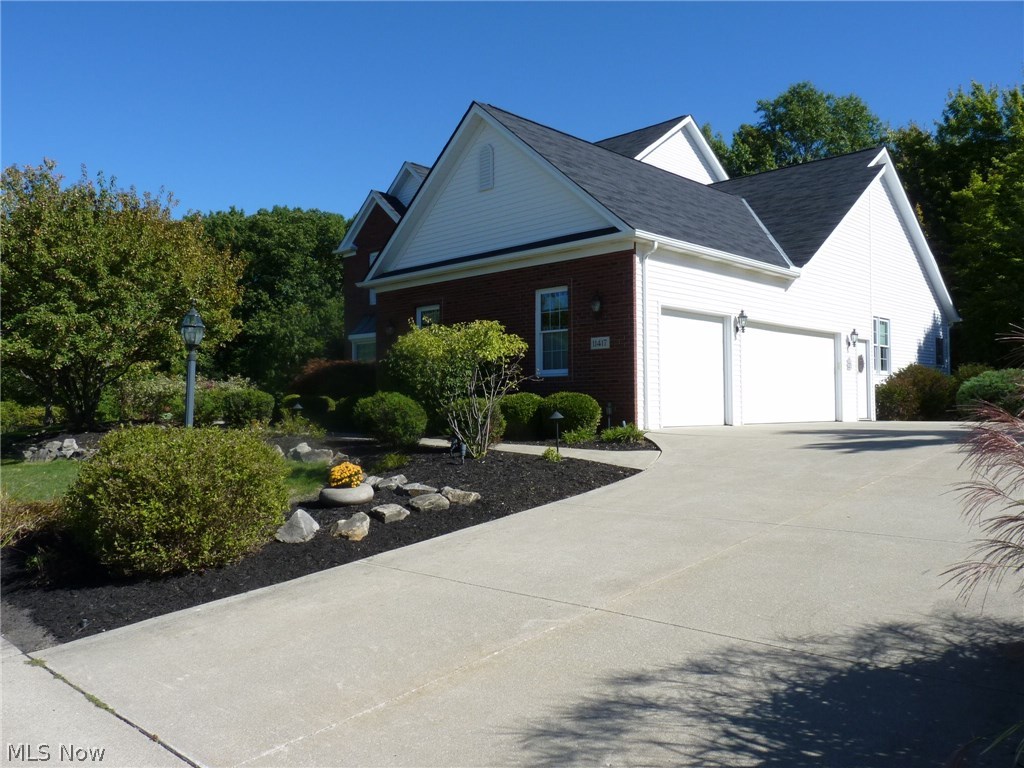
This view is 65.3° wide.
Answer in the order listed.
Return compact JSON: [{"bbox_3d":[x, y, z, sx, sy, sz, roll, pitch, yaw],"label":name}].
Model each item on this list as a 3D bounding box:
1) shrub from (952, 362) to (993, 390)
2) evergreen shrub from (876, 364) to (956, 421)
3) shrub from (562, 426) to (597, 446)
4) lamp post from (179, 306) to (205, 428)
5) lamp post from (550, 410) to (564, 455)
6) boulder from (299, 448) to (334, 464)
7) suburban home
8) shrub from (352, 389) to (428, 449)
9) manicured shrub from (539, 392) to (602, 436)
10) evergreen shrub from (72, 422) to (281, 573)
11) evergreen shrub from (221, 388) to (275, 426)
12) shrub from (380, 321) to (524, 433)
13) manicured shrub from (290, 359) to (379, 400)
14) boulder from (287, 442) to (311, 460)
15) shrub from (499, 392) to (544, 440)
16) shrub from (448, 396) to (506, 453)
[{"bbox_3d":[15.318,0.190,26.475,1.600,1.775,1.600,-1,-2,30],"label":"shrub"},{"bbox_3d":[10.917,0.223,21.579,2.200,1.500,2.100,-1,-2,27],"label":"evergreen shrub"},{"bbox_3d":[0.963,0.743,11.400,0.480,0.230,0.440,0,-2,5],"label":"shrub"},{"bbox_3d":[-3.210,0.211,8.000,0.240,2.066,0.240,1,-2,-22],"label":"lamp post"},{"bbox_3d":[0.606,0.647,10.592,0.185,0.564,0.185,0,-2,3],"label":"lamp post"},{"bbox_3d":[-2.497,0.933,10.200,0.450,0.198,0.320,0,-2,-14],"label":"boulder"},{"bbox_3d":[3.128,-3.467,25.504,16.000,9.200,19.400,-2,-2,44],"label":"suburban home"},{"bbox_3d":[-1.680,0.489,11.000,1.000,0.765,0.980,0,-2,-9],"label":"shrub"},{"bbox_3d":[0.930,0.493,12.700,1.020,0.699,1.000,0,-2,4],"label":"manicured shrub"},{"bbox_3d":[-2.664,0.853,6.336,1.720,0.982,1.600,0,-2,-23],"label":"evergreen shrub"},{"bbox_3d":[-6.388,0.589,19.287,1.300,0.937,1.200,0,-2,-18],"label":"evergreen shrub"},{"bbox_3d":[-0.660,0.019,9.500,1.650,1.522,1.450,0,-2,-4],"label":"shrub"},{"bbox_3d":[-4.772,0.187,21.476,2.500,1.721,2.000,0,-2,-13],"label":"manicured shrub"},{"bbox_3d":[-2.780,0.893,10.400,0.320,0.228,0.280,0,-2,-15],"label":"boulder"},{"bbox_3d":[0.156,0.511,12.890,0.880,0.731,0.880,0,-2,1],"label":"shrub"},{"bbox_3d":[-0.507,0.581,11.789,0.860,0.778,0.860,0,-2,-2],"label":"shrub"}]

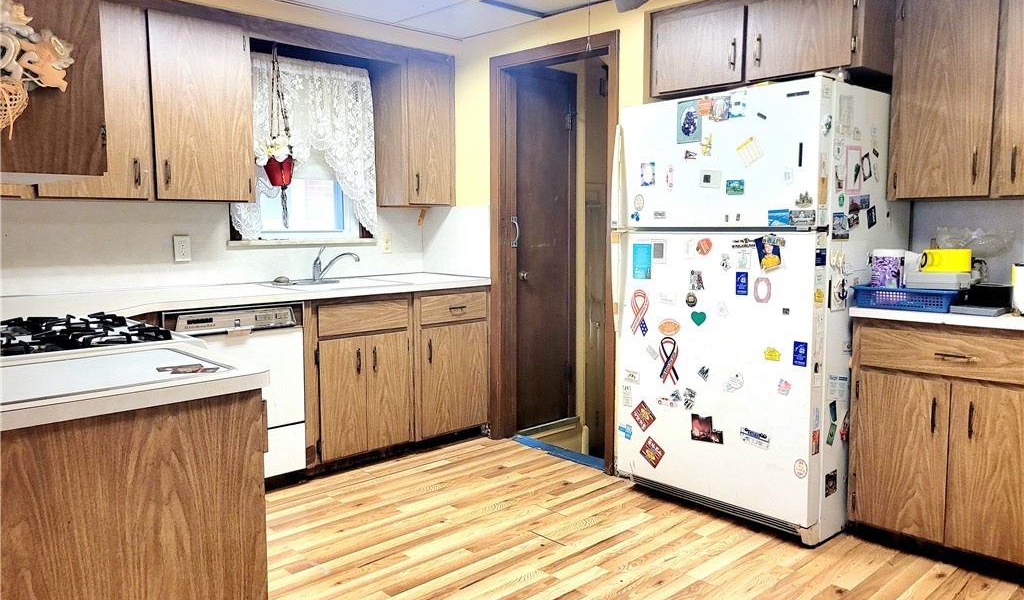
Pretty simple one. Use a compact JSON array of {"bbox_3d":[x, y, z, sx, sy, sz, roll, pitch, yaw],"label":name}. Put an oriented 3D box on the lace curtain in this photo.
[{"bbox_3d":[-1.084,-0.785,4.059,0.840,0.935,0.060,-6,8,-43],"label":"lace curtain"}]

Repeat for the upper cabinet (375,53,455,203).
[{"bbox_3d":[-0.550,-0.957,4.406,0.327,0.842,0.315,-6,8,-43],"label":"upper cabinet"}]

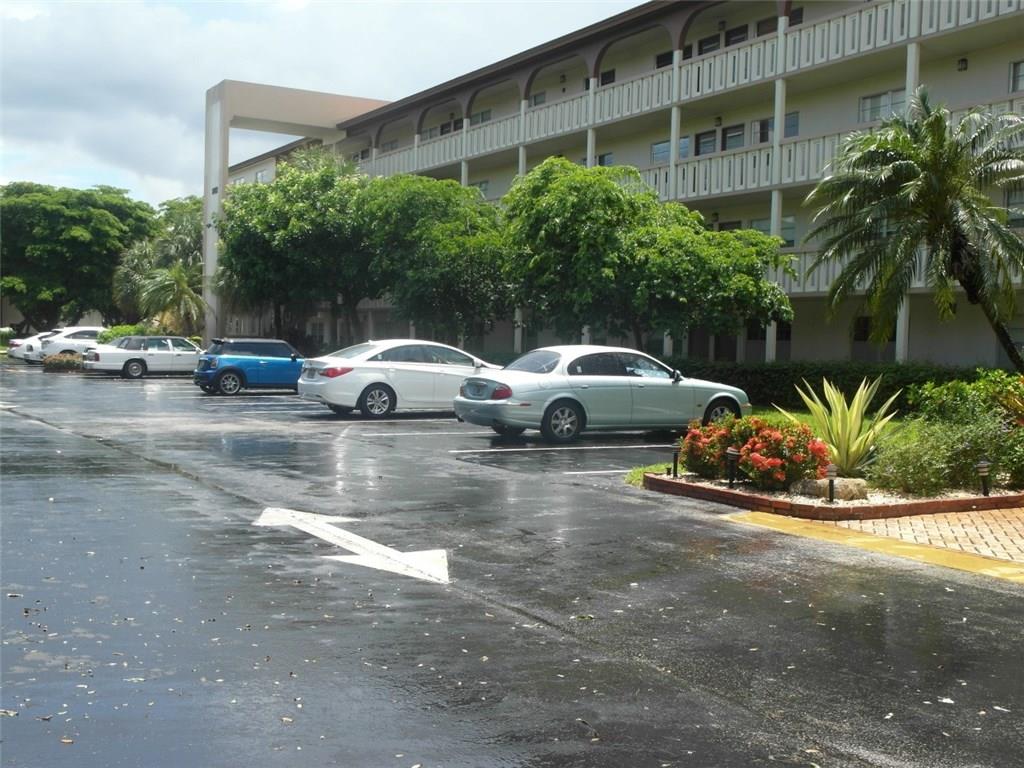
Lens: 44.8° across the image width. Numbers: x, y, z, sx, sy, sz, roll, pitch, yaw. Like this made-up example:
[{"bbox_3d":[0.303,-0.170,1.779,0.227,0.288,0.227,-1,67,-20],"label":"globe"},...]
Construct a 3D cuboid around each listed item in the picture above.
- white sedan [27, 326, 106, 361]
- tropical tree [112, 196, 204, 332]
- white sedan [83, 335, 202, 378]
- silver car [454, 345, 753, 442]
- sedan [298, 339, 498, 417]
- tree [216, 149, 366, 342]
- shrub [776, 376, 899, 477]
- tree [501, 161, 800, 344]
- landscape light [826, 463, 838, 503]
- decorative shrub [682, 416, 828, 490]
[{"bbox_3d":[-17.850,-1.515,53.841,4.750,1.630,1.870,1,2,-30],"label":"white sedan"},{"bbox_3d":[-15.136,-4.336,53.500,4.200,7.450,4.100,1,2,-16],"label":"tropical tree"},{"bbox_3d":[-12.378,-0.973,44.246,5.400,1.440,1.970,1,2,-33],"label":"white sedan"},{"bbox_3d":[1.479,0.102,19.405,4.900,1.430,1.830,1,2,-29],"label":"silver car"},{"bbox_3d":[-1.804,-0.147,24.342,4.820,1.470,1.840,1,2,-30],"label":"sedan"},{"bbox_3d":[-8.215,-4.543,46.500,5.800,8.650,5.500,1,2,-10],"label":"tree"},{"bbox_3d":[3.613,0.499,13.750,1.280,1.040,1.200,2,2,15],"label":"shrub"},{"bbox_3d":[2.988,-2.177,27.400,6.200,5.500,5.400,2,2,6],"label":"tree"},{"bbox_3d":[2.849,0.872,11.050,0.105,0.370,0.105,2,2,15],"label":"landscape light"},{"bbox_3d":[2.552,0.702,12.803,1.000,0.640,1.400,1,2,-30],"label":"decorative shrub"}]

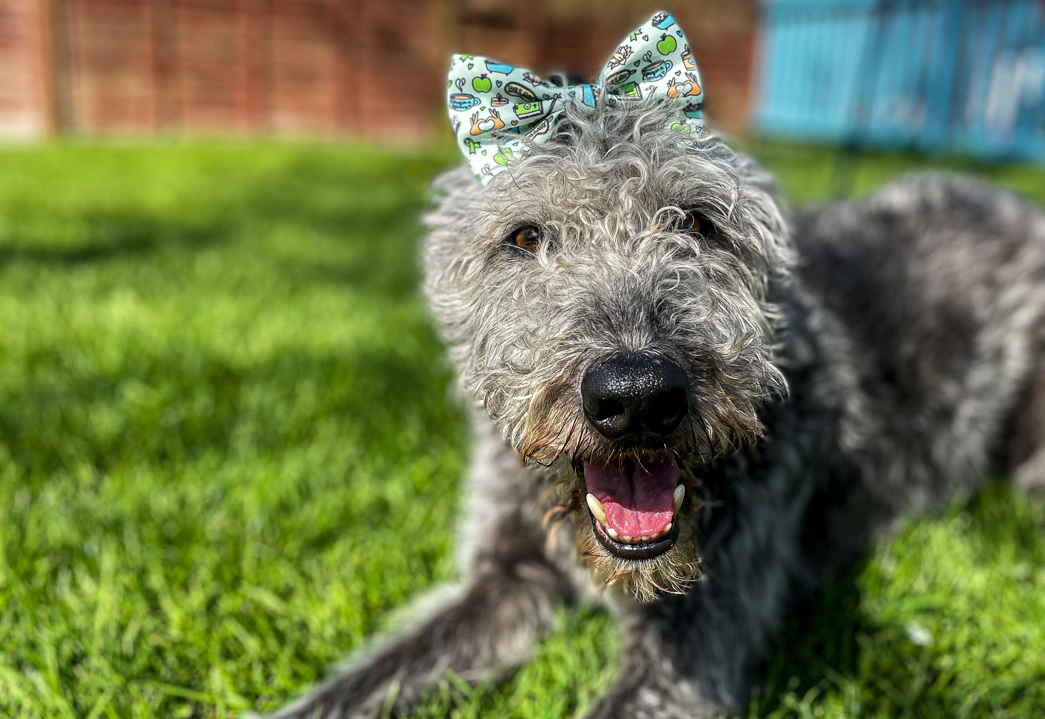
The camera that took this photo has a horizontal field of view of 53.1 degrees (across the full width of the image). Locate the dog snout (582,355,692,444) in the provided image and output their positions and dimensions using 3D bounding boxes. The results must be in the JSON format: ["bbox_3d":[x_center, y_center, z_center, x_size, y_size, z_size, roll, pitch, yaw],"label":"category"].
[{"bbox_3d":[0.051,0.017,0.485,0.047,0.034,0.035,-4,16,1],"label":"dog snout"}]

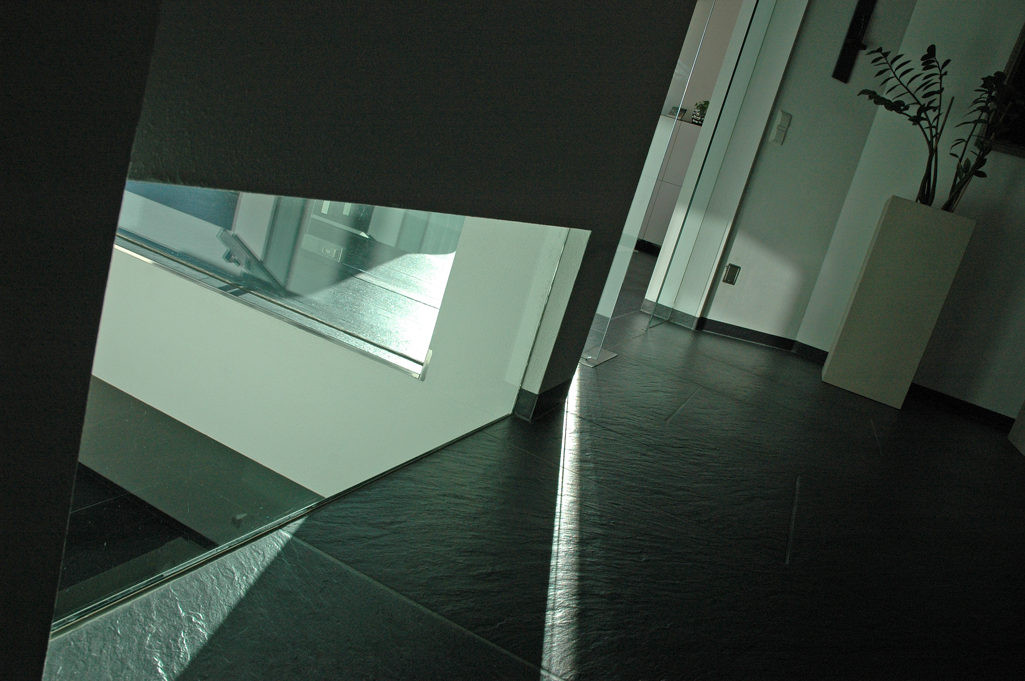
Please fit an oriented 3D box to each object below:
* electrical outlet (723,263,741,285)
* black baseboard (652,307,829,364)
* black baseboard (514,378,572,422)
[{"bbox_3d":[1.157,-0.346,4.034,0.078,0.097,0.020,11,14,-24],"label":"electrical outlet"},{"bbox_3d":[1.211,-0.027,4.056,0.993,0.064,0.186,12,13,-18],"label":"black baseboard"},{"bbox_3d":[0.079,0.137,1.911,0.048,0.067,0.244,21,13,20],"label":"black baseboard"}]

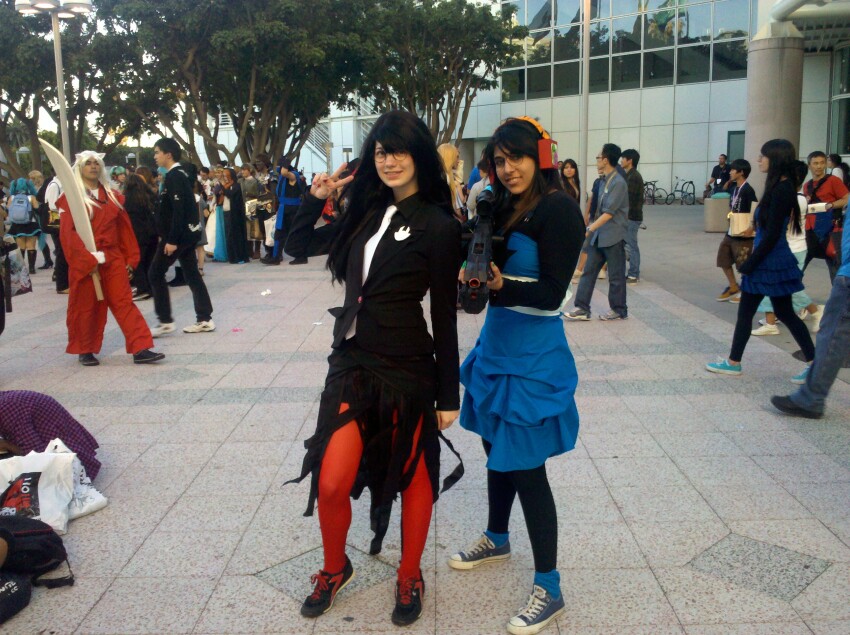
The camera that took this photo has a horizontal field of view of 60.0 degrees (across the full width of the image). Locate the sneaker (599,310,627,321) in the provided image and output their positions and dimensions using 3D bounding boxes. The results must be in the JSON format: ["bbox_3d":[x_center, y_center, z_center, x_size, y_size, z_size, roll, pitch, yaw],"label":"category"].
[{"bbox_3d":[1.850,-0.029,7.220,0.280,0.100,0.105,-1,10,3],"label":"sneaker"}]

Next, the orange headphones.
[{"bbox_3d":[0.314,-0.541,2.370,0.220,0.200,0.085,-11,11,24],"label":"orange headphones"}]

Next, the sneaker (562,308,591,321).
[{"bbox_3d":[1.520,-0.029,7.380,0.285,0.115,0.105,3,12,22],"label":"sneaker"}]

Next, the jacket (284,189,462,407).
[{"bbox_3d":[-0.154,-0.077,2.420,0.480,0.680,0.300,5,13,29],"label":"jacket"}]

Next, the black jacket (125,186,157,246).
[{"bbox_3d":[-3.584,-1.286,9.350,0.430,0.750,0.290,0,11,7],"label":"black jacket"}]

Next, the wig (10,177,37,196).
[{"bbox_3d":[-6.654,-2.166,12.200,0.380,0.330,0.270,-6,12,-21],"label":"wig"}]

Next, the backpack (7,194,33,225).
[{"bbox_3d":[-6.662,-1.776,12.100,0.340,0.470,0.200,-7,12,-28],"label":"backpack"}]

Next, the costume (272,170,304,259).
[{"bbox_3d":[-2.384,-1.804,12.850,0.400,1.520,0.460,-7,12,-26],"label":"costume"}]

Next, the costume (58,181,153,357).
[{"bbox_3d":[-2.598,-0.383,6.000,0.620,1.360,0.470,-12,14,-43],"label":"costume"}]

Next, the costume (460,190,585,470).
[{"bbox_3d":[0.327,0.027,2.470,0.420,0.890,0.410,4,12,31],"label":"costume"}]

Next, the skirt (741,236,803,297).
[{"bbox_3d":[2.346,-0.345,4.980,0.420,0.410,0.390,4,12,28],"label":"skirt"}]

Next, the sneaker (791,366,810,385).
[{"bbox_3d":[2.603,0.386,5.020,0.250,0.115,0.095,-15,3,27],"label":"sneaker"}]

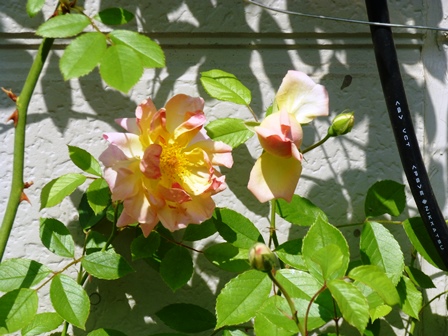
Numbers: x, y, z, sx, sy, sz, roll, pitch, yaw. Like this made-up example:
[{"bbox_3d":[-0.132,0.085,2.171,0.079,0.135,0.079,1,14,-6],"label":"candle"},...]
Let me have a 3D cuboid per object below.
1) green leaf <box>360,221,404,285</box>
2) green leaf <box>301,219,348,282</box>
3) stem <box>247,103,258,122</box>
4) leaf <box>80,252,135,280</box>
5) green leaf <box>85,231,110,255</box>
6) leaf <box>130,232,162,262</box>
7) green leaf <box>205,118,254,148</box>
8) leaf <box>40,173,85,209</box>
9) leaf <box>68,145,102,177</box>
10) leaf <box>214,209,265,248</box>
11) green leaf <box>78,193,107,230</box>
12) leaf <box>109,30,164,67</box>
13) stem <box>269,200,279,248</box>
[{"bbox_3d":[0.106,0.057,1.155,0.026,0.049,0.013,-18,-18,-12],"label":"green leaf"},{"bbox_3d":[0.071,0.058,1.200,0.032,0.050,0.015,0,-20,0],"label":"green leaf"},{"bbox_3d":[0.018,-0.034,1.060,0.002,0.013,0.002,-30,-9,0],"label":"stem"},{"bbox_3d":[-0.083,0.069,1.220,0.039,0.024,0.015,12,-34,8],"label":"leaf"},{"bbox_3d":[-0.093,0.055,1.260,0.021,0.023,0.013,0,-25,0],"label":"green leaf"},{"bbox_3d":[-0.053,0.054,1.185,0.017,0.026,0.006,35,-14,10],"label":"leaf"},{"bbox_3d":[0.005,-0.023,1.165,0.035,0.022,0.009,-9,-17,-3],"label":"green leaf"},{"bbox_3d":[-0.109,0.016,1.165,0.039,0.017,0.012,-34,-20,-7],"label":"leaf"},{"bbox_3d":[-0.085,-0.005,1.060,0.014,0.028,0.006,-47,0,-25],"label":"leaf"},{"bbox_3d":[0.011,0.044,1.240,0.047,0.027,0.014,40,-19,17],"label":"leaf"},{"bbox_3d":[-0.096,0.031,1.270,0.021,0.031,0.013,25,-18,9],"label":"green leaf"},{"bbox_3d":[-0.052,-0.071,1.030,0.040,0.020,0.008,29,-25,5],"label":"leaf"},{"bbox_3d":[0.036,0.041,1.240,0.007,0.036,0.007,0,6,0],"label":"stem"}]

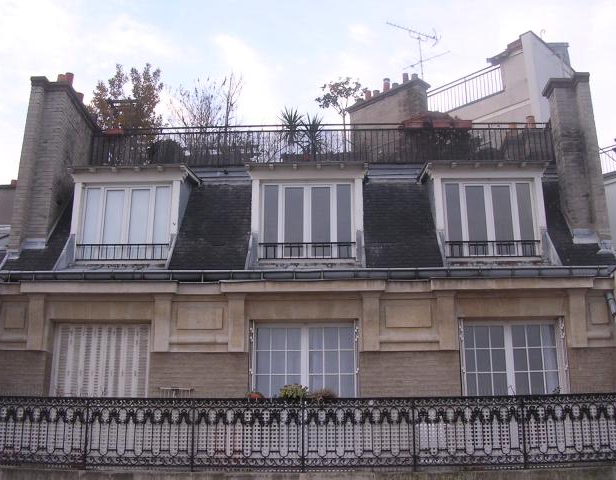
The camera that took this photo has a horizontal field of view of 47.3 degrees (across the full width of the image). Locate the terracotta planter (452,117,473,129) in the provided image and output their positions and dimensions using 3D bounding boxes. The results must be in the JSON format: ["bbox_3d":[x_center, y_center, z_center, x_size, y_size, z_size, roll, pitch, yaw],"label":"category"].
[{"bbox_3d":[3.393,-2.547,15.400,0.440,0.190,0.200,0,-16,2],"label":"terracotta planter"}]

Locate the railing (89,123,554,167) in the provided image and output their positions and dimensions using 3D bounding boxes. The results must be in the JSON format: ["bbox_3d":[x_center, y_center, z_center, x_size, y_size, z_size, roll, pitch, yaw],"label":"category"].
[{"bbox_3d":[0.292,-1.567,16.415,9.852,0.999,3.200,-1,-17,1],"label":"railing"}]

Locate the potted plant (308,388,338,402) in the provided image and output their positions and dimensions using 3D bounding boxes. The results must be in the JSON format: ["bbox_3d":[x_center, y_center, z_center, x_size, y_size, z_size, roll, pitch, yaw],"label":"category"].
[{"bbox_3d":[0.217,2.412,10.508,0.480,0.360,0.380,-1,-17,1],"label":"potted plant"}]

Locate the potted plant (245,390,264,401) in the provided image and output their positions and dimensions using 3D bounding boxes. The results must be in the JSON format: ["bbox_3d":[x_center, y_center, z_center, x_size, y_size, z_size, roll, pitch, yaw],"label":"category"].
[{"bbox_3d":[-0.804,2.407,10.537,0.301,0.280,0.280,-1,-17,1],"label":"potted plant"}]

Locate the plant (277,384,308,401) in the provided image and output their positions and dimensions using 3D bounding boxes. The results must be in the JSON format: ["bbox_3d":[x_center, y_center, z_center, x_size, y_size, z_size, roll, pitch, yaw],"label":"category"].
[{"bbox_3d":[-0.218,2.362,10.535,0.451,0.370,0.380,-1,-17,1],"label":"plant"}]

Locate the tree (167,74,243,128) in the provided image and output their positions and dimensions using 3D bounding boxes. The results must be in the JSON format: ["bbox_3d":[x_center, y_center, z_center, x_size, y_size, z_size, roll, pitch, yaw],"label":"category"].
[{"bbox_3d":[-2.374,-2.708,16.114,1.722,2.514,1.400,-1,-17,1],"label":"tree"}]

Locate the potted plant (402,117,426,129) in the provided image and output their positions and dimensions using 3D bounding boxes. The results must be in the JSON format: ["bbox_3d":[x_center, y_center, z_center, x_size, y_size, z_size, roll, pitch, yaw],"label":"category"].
[{"bbox_3d":[2.279,-2.525,15.046,0.511,0.230,0.220,-1,-17,1],"label":"potted plant"}]

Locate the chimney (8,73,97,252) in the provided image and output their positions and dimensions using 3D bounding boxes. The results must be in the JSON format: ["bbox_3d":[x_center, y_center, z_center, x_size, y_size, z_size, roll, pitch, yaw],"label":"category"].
[{"bbox_3d":[-4.857,-1.248,13.787,0.607,3.748,2.300,-1,-17,1],"label":"chimney"}]

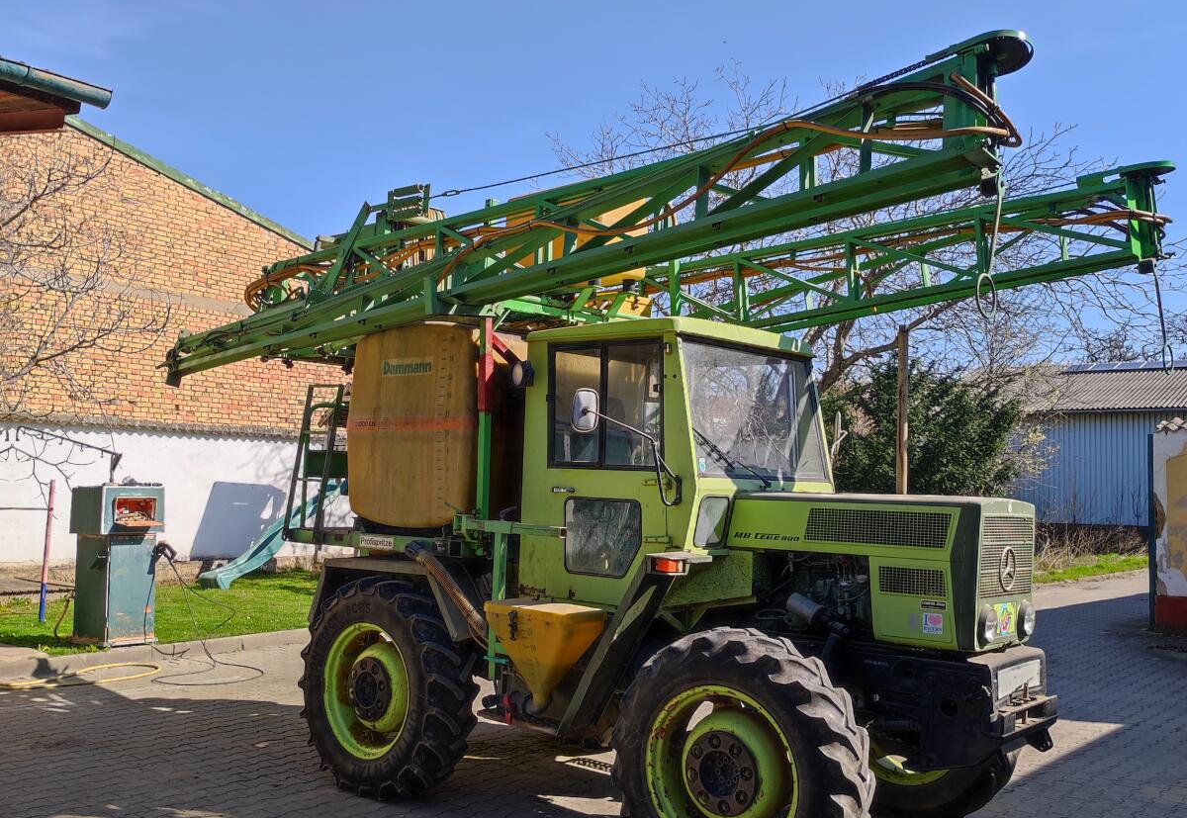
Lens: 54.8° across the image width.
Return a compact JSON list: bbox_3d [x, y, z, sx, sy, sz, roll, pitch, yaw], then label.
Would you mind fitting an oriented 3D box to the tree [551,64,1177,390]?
[{"bbox_3d":[4.022,-1.067,17.000,9.200,7.910,8.600,1,-4,9],"label":"tree"}]

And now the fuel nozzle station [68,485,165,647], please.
[{"bbox_3d":[-4.555,1.481,10.974,0.596,1.458,0.622,-1,-5,38],"label":"fuel nozzle station"}]

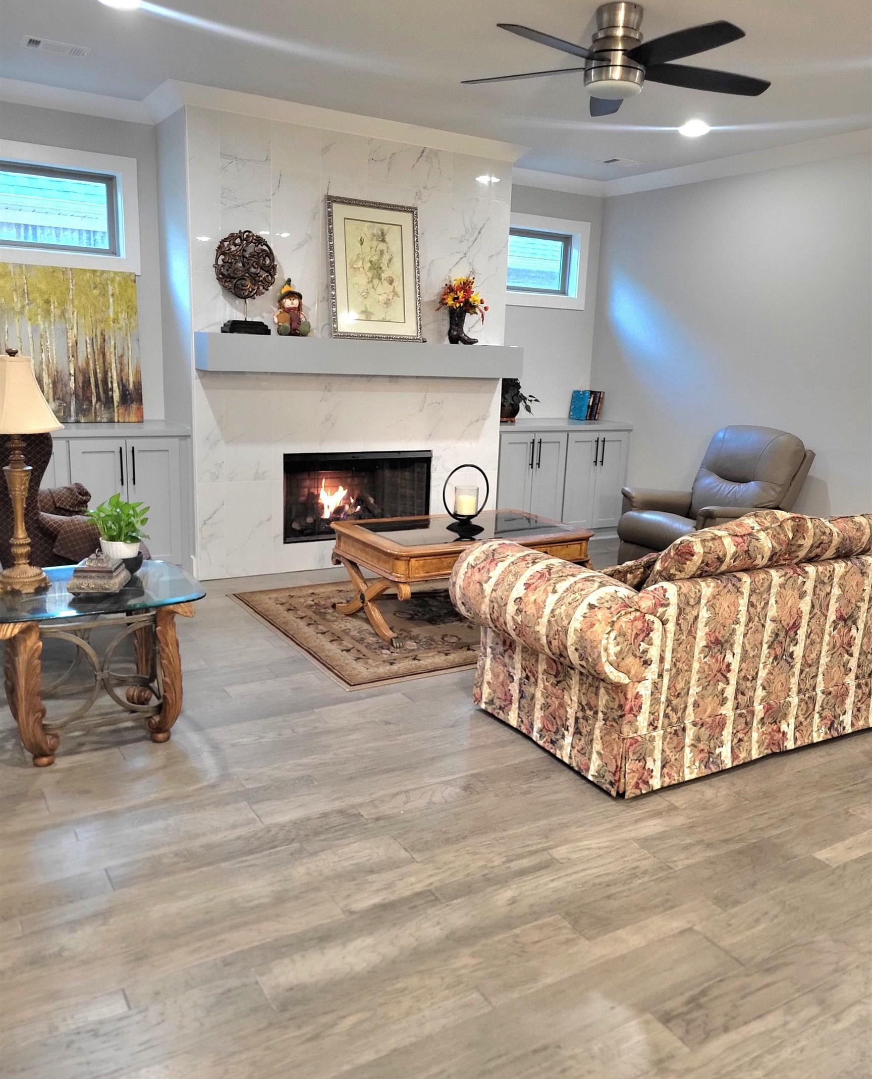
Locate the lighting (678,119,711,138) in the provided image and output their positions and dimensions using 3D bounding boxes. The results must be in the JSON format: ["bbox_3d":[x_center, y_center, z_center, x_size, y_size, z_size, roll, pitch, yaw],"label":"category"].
[{"bbox_3d":[1.524,-2.421,5.150,0.190,0.030,0.190,-6,15,-32],"label":"lighting"}]

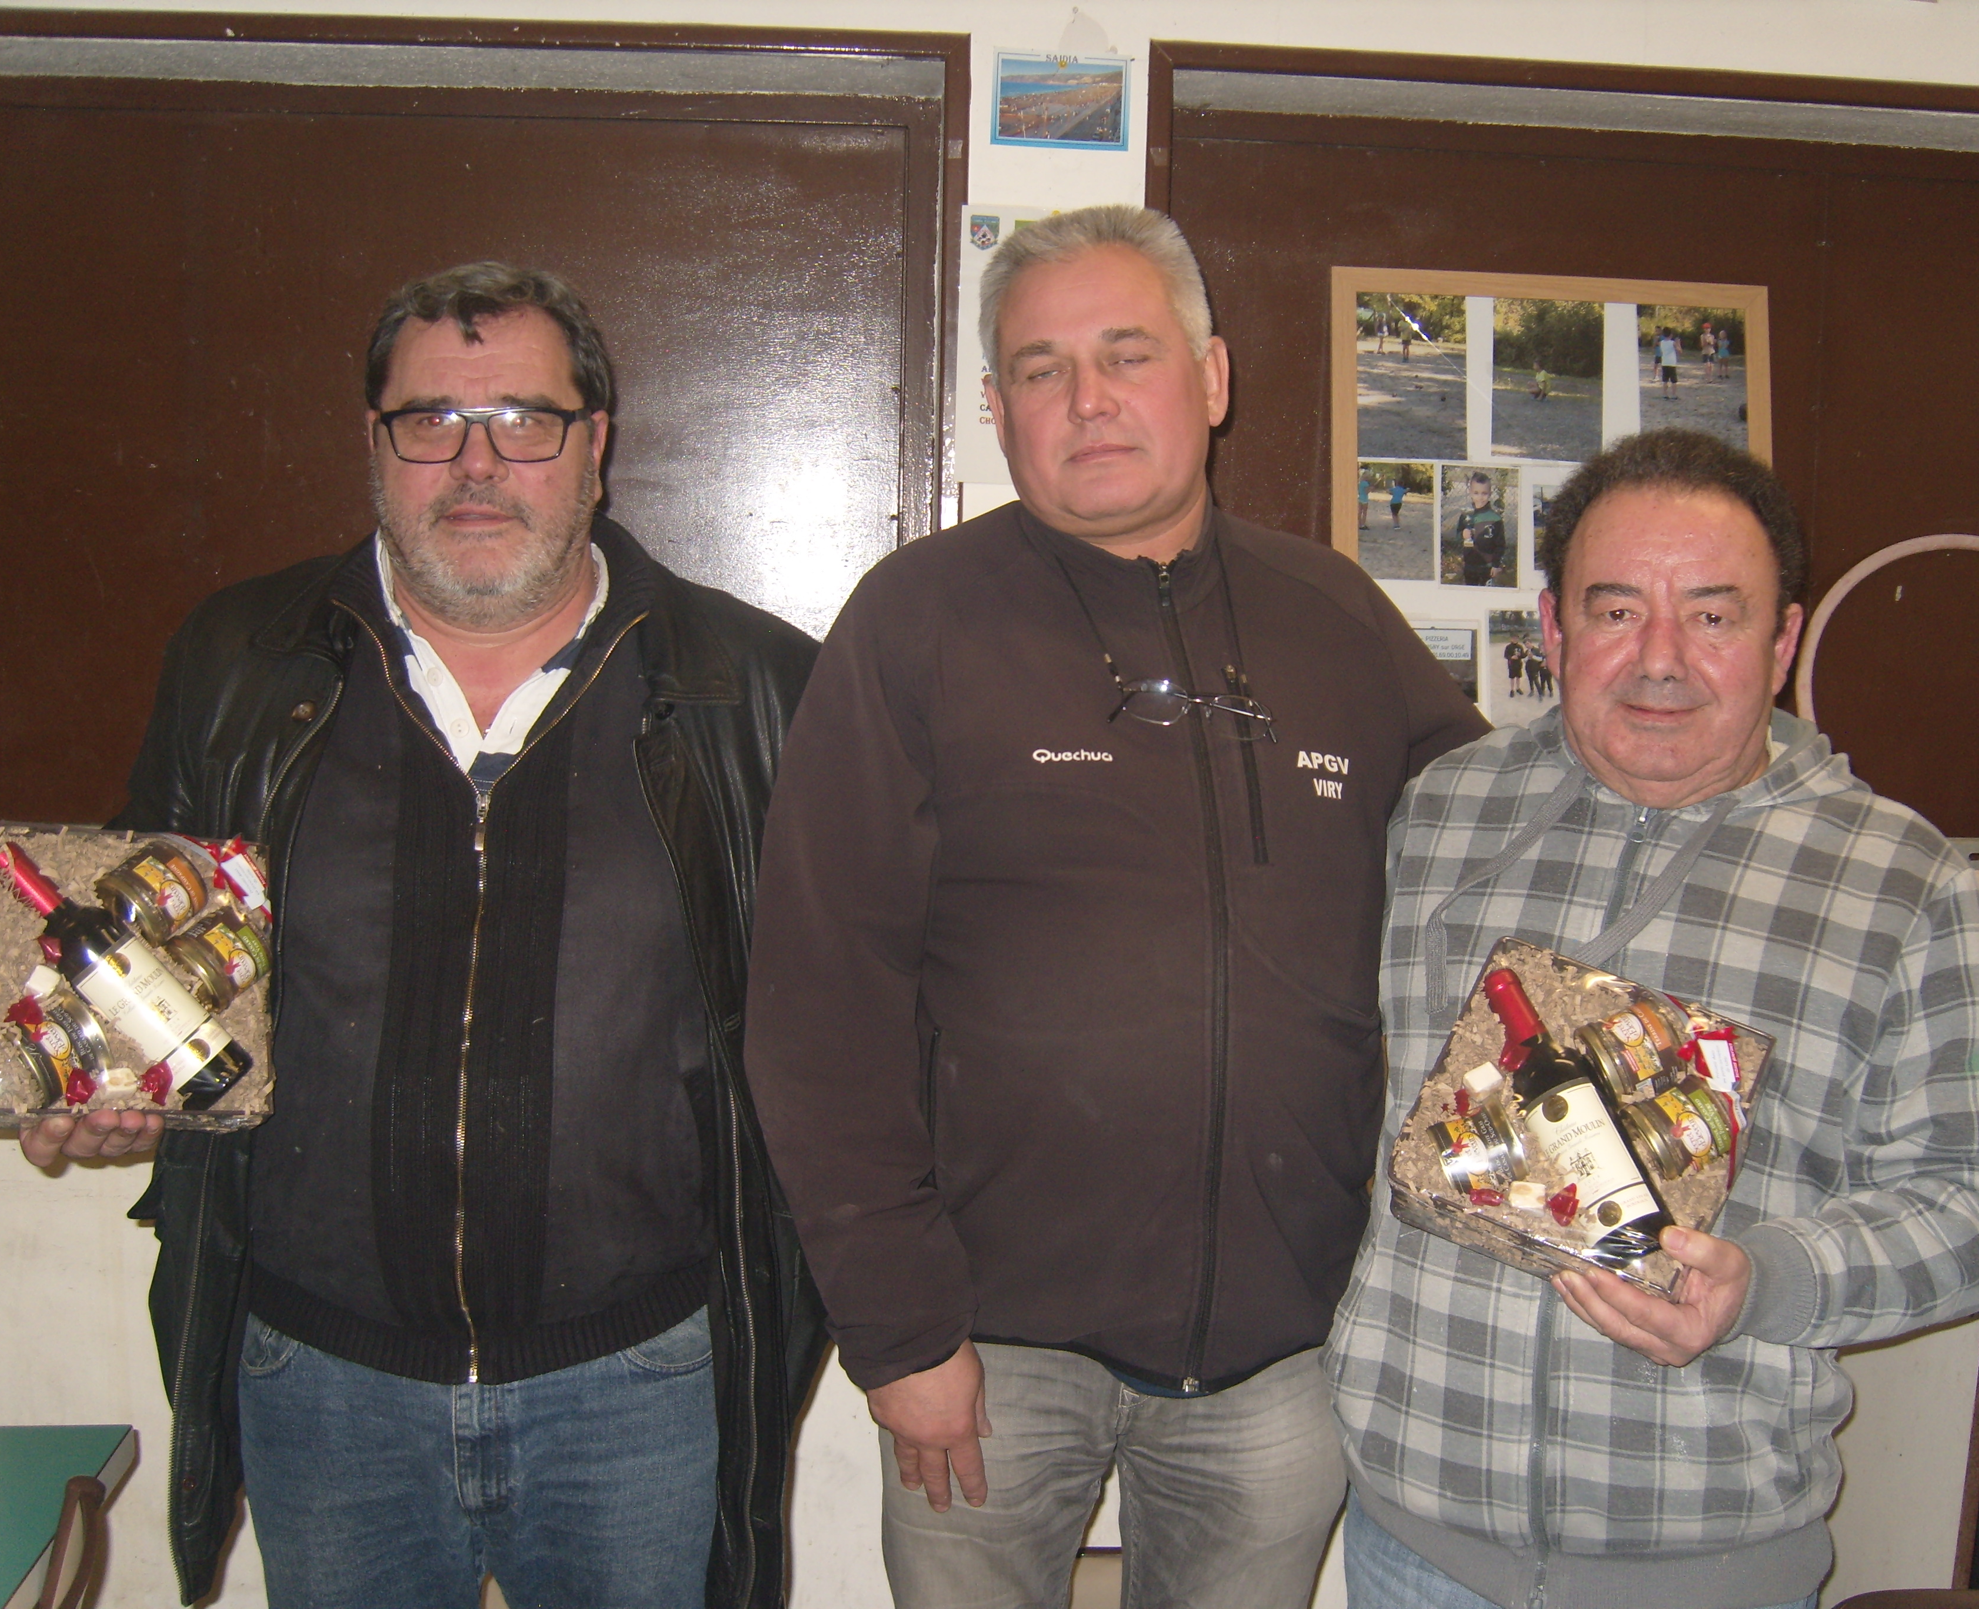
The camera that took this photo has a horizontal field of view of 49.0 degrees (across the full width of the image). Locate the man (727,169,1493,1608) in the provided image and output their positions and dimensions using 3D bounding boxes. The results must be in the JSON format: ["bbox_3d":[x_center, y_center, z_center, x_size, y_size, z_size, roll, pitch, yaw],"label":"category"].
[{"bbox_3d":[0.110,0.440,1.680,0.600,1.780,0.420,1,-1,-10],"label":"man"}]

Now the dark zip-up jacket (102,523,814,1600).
[{"bbox_3d":[-0.385,0.200,1.620,0.550,0.830,0.380,1,-1,-9],"label":"dark zip-up jacket"}]

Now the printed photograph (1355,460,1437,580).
[{"bbox_3d":[0.465,-0.326,2.485,0.090,0.137,0.005,1,-1,-5],"label":"printed photograph"}]

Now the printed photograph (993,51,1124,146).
[{"bbox_3d":[0.077,-0.766,2.360,0.149,0.107,0.005,1,-1,-5],"label":"printed photograph"}]

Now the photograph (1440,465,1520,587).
[{"bbox_3d":[0.563,-0.319,2.490,0.090,0.141,0.005,1,-1,-5],"label":"photograph"}]

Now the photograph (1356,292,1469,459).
[{"bbox_3d":[0.485,-0.490,2.485,0.128,0.192,0.005,1,-1,-5],"label":"photograph"}]

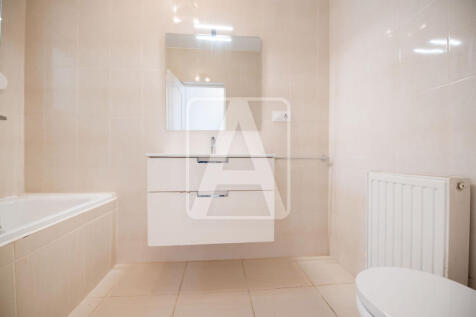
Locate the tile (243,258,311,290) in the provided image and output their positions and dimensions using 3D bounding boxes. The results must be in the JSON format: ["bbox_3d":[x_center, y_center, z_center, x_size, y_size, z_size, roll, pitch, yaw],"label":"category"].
[{"bbox_3d":[0.286,0.870,1.521,0.459,0.012,0.382,0,0,-5],"label":"tile"}]

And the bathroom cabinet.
[{"bbox_3d":[-0.185,0.259,1.494,0.810,0.572,0.465,0,0,-5],"label":"bathroom cabinet"}]

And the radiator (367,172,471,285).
[{"bbox_3d":[0.811,0.374,0.942,0.095,0.600,0.405,0,0,-5],"label":"radiator"}]

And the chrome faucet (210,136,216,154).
[{"bbox_3d":[-0.196,-0.104,1.596,0.044,0.153,0.135,0,0,-5],"label":"chrome faucet"}]

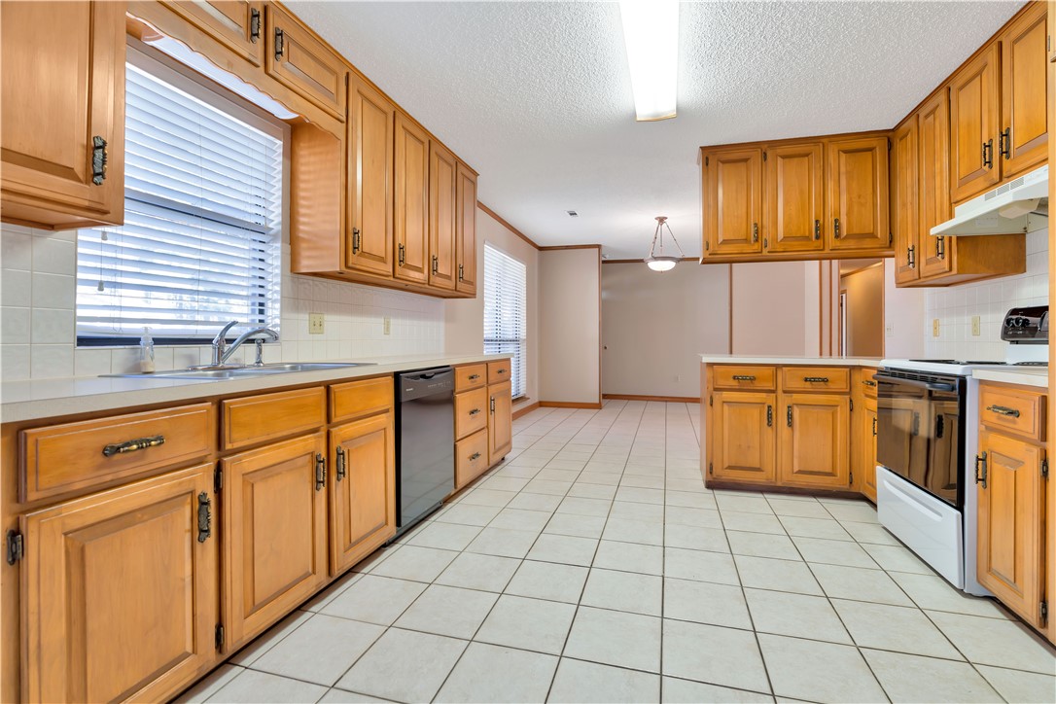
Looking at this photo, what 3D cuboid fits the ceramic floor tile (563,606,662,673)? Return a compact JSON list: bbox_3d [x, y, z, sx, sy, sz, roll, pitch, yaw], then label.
[{"bbox_3d":[0.300,0.981,1.614,0.305,0.010,0.305,0,1,16],"label":"ceramic floor tile"}]

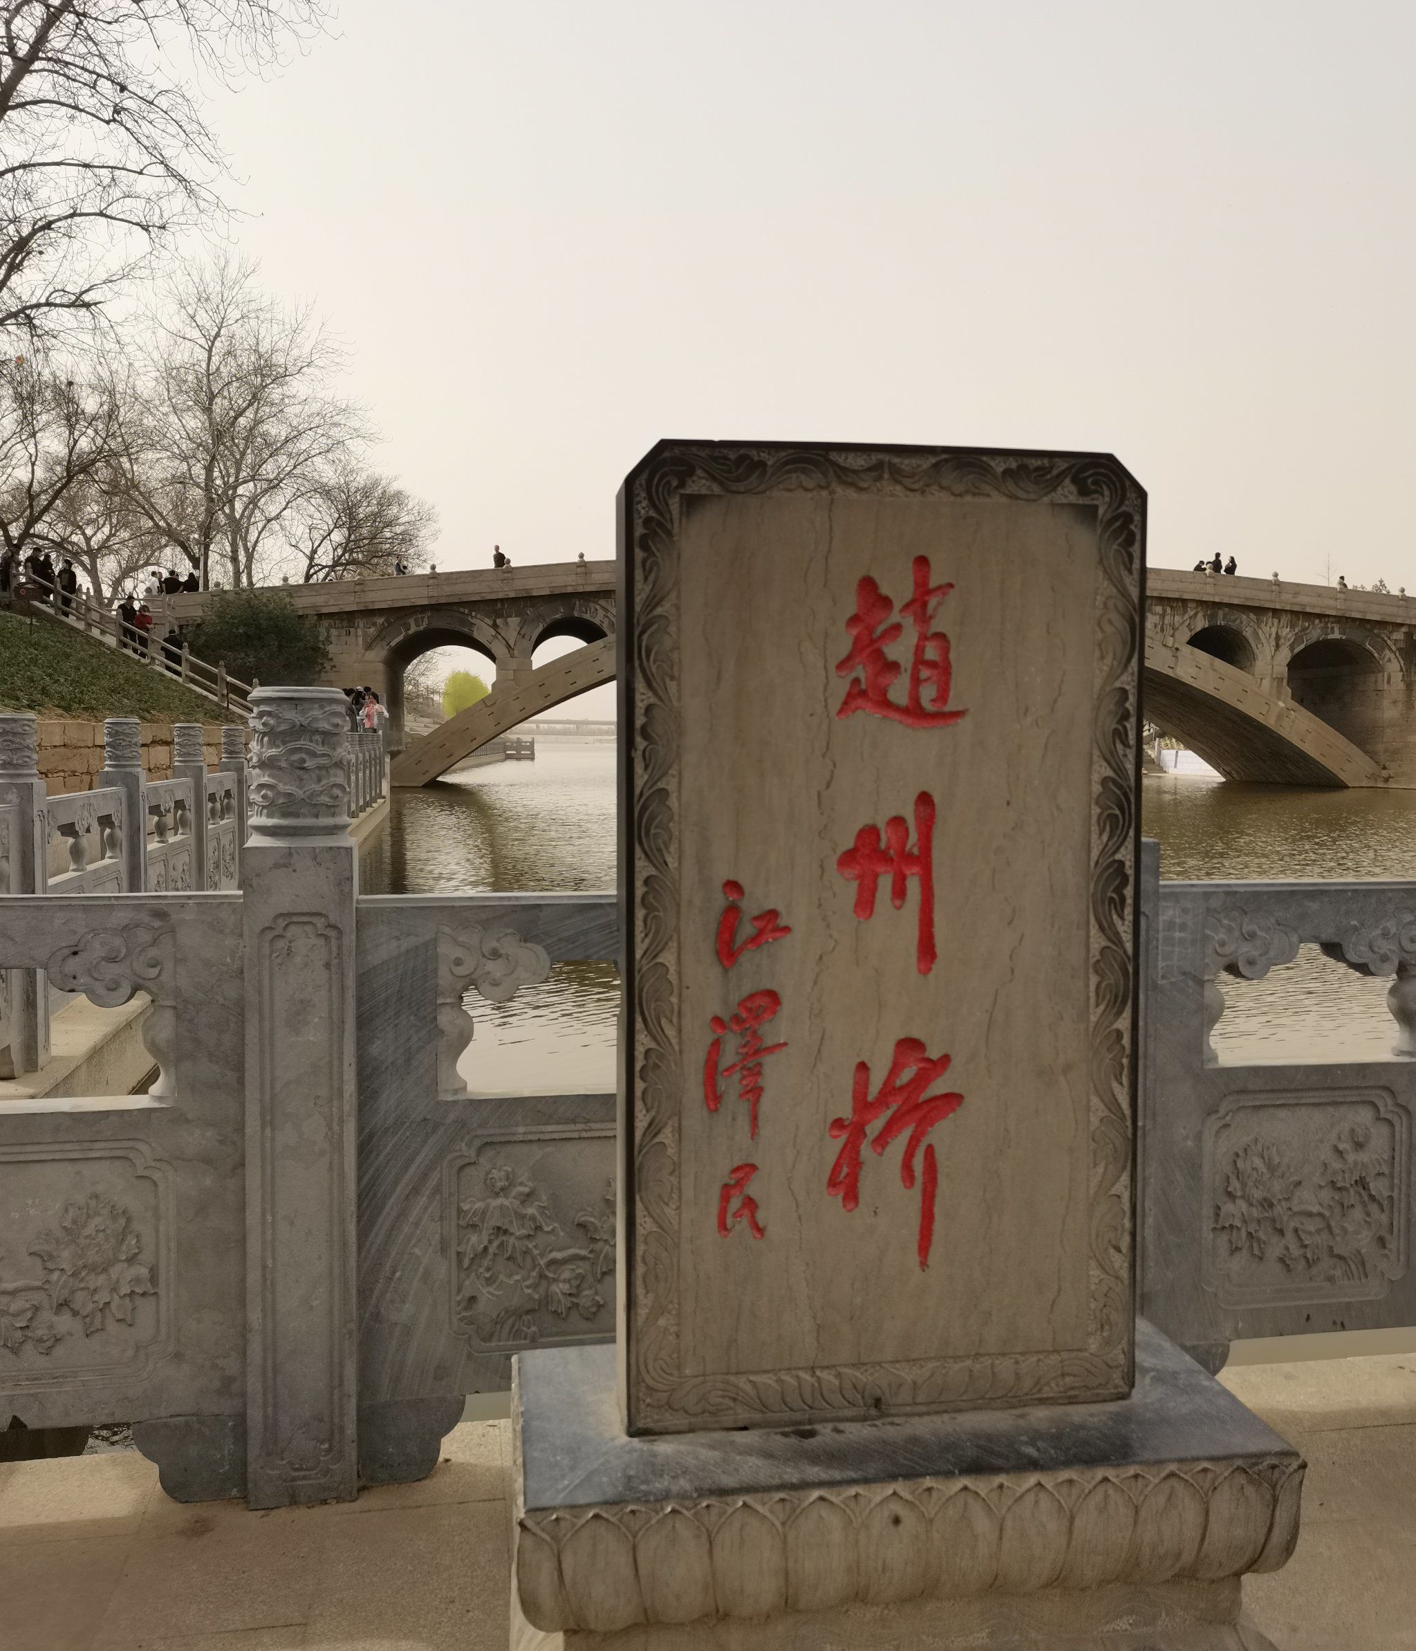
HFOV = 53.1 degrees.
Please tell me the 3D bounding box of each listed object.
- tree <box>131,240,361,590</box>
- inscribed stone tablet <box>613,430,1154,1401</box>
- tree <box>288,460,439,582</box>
[{"bbox_3d":[-23.652,-20.084,73.000,11.637,18.983,11.000,0,3,0],"label":"tree"},{"bbox_3d":[0.242,0.155,2.011,0.725,1.338,0.130,-1,3,-8],"label":"inscribed stone tablet"},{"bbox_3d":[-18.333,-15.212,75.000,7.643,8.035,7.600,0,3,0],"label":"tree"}]

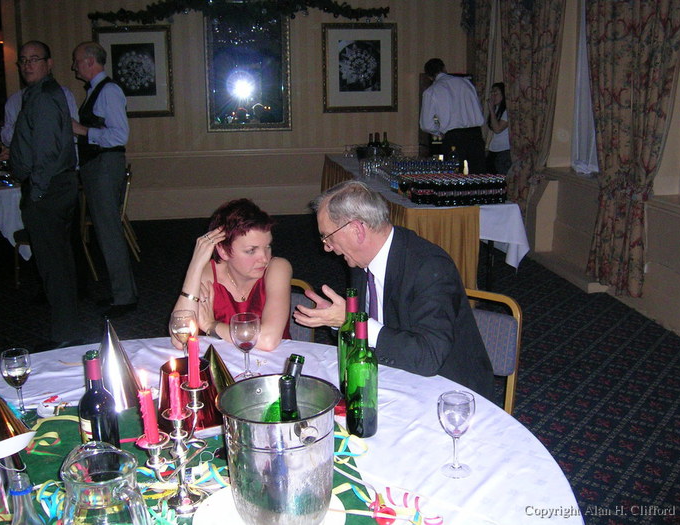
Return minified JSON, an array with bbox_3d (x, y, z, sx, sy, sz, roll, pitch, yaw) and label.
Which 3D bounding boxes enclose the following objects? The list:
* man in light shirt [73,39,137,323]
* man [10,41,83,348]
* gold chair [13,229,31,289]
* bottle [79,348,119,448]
[{"bbox_3d":[-1.558,-0.529,4.763,0.420,1.810,0.520,-5,15,-17],"label":"man in light shirt"},{"bbox_3d":[-1.762,-0.367,4.216,0.350,1.790,0.480,3,14,14],"label":"man"},{"bbox_3d":[-2.375,-0.288,5.829,0.550,0.900,0.450,0,14,3],"label":"gold chair"},{"bbox_3d":[-0.463,0.318,1.376,0.078,0.305,0.078,-1,14,0],"label":"bottle"}]

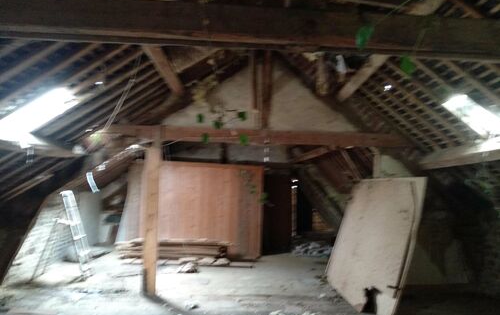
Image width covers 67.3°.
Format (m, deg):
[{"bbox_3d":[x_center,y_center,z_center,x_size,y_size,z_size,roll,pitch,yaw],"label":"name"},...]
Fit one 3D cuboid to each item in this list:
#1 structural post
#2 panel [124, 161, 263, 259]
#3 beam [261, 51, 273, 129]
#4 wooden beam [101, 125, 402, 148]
[{"bbox_3d":[-1.323,0.726,5.113,0.160,2.207,0.170,1,-4,-3],"label":"structural post"},{"bbox_3d":[-1.185,1.076,7.806,2.917,1.870,0.070,1,-4,5],"label":"panel"},{"bbox_3d":[0.226,-0.997,5.318,0.120,1.176,0.120,1,-4,-3],"label":"beam"},{"bbox_3d":[0.141,-0.277,5.267,4.209,0.200,0.180,1,-4,-3],"label":"wooden beam"}]

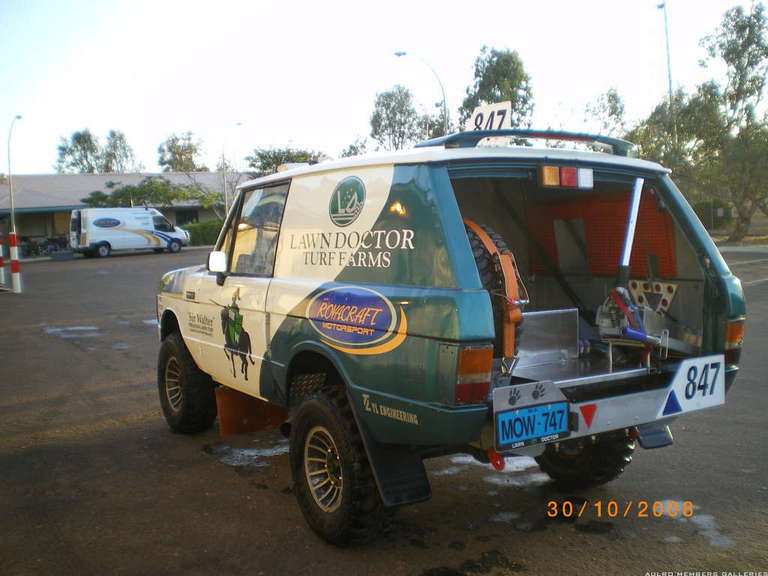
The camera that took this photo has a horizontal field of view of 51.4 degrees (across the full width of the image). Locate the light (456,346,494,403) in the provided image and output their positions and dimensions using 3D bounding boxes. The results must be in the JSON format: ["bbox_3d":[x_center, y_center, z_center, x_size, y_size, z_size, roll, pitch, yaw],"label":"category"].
[{"bbox_3d":[0.330,0.335,3.091,0.150,0.215,0.070,-3,5,-31],"label":"light"}]

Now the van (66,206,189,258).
[{"bbox_3d":[-12.450,-2.790,39.600,5.500,2.320,2.030,-5,5,-35],"label":"van"}]

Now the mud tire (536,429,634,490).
[{"bbox_3d":[1.154,0.817,4.828,0.270,0.775,0.775,-3,5,-31],"label":"mud tire"}]

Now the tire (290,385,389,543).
[{"bbox_3d":[-0.209,0.891,4.009,0.270,0.775,0.775,-3,5,-31],"label":"tire"}]

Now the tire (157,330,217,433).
[{"bbox_3d":[-1.521,0.735,6.178,0.270,0.775,0.775,-3,5,-31],"label":"tire"}]

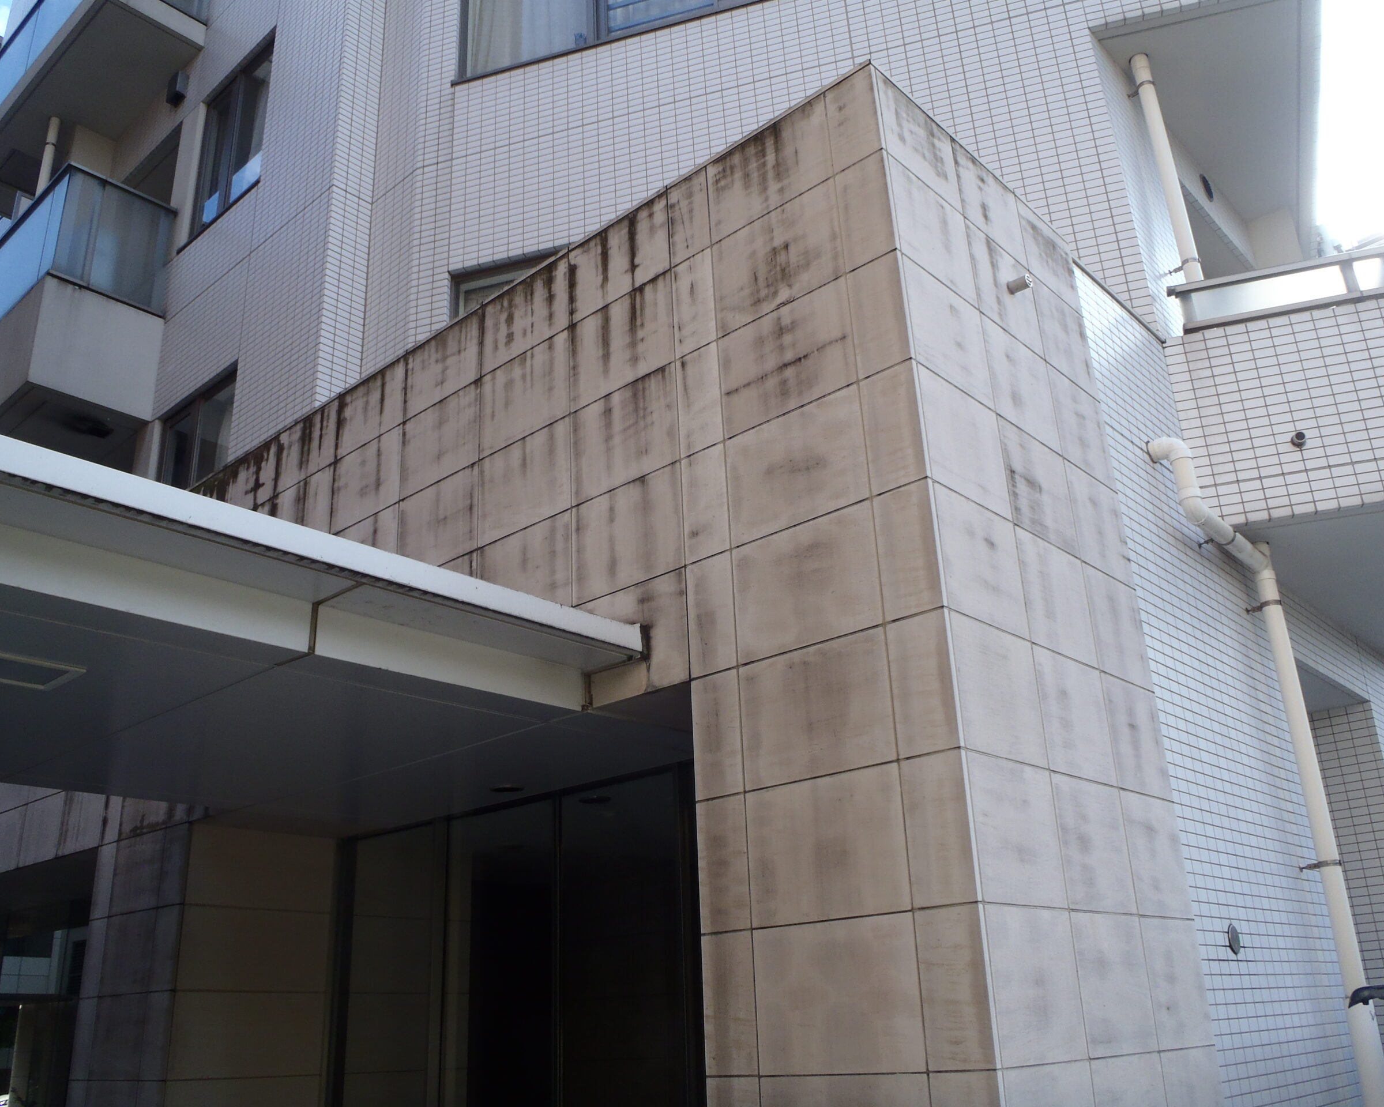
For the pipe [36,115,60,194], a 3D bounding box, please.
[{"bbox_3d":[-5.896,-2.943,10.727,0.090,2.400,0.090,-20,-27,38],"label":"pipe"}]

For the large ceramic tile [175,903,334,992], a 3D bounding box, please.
[{"bbox_3d":[-2.299,2.087,6.287,0.030,0.407,0.840,-20,-27,38],"label":"large ceramic tile"}]

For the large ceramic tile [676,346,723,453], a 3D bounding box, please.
[{"bbox_3d":[0.033,-0.564,4.411,0.201,0.408,0.020,-20,-27,38],"label":"large ceramic tile"}]

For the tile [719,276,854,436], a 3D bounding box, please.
[{"bbox_3d":[0.320,-0.655,4.049,0.558,0.399,0.022,-20,-27,38],"label":"tile"}]

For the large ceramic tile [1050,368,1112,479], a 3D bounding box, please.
[{"bbox_3d":[1.548,-0.493,4.775,0.020,0.408,0.488,-20,-28,38],"label":"large ceramic tile"}]

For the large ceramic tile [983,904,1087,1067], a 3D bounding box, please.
[{"bbox_3d":[0.962,1.198,3.312,0.020,0.408,0.499,-20,-28,38],"label":"large ceramic tile"}]

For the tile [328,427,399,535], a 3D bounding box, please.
[{"bbox_3d":[-1.556,-0.345,5.741,0.559,0.399,0.022,-20,-27,38],"label":"tile"}]

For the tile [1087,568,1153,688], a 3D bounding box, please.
[{"bbox_3d":[1.543,0.275,4.339,0.022,0.399,0.473,-20,-27,38],"label":"tile"}]

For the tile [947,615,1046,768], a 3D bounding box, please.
[{"bbox_3d":[0.897,0.411,3.502,0.022,0.399,0.499,-20,-27,38],"label":"tile"}]

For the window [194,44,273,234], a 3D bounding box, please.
[{"bbox_3d":[-3.606,-3.264,9.449,1.200,1.460,0.100,-20,-27,38],"label":"window"}]

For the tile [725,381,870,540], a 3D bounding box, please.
[{"bbox_3d":[0.349,-0.281,3.990,0.569,0.409,0.030,-20,-27,38],"label":"tile"}]

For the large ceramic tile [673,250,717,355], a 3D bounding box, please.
[{"bbox_3d":[0.019,-0.924,4.436,0.198,0.398,0.030,-20,-27,38],"label":"large ceramic tile"}]

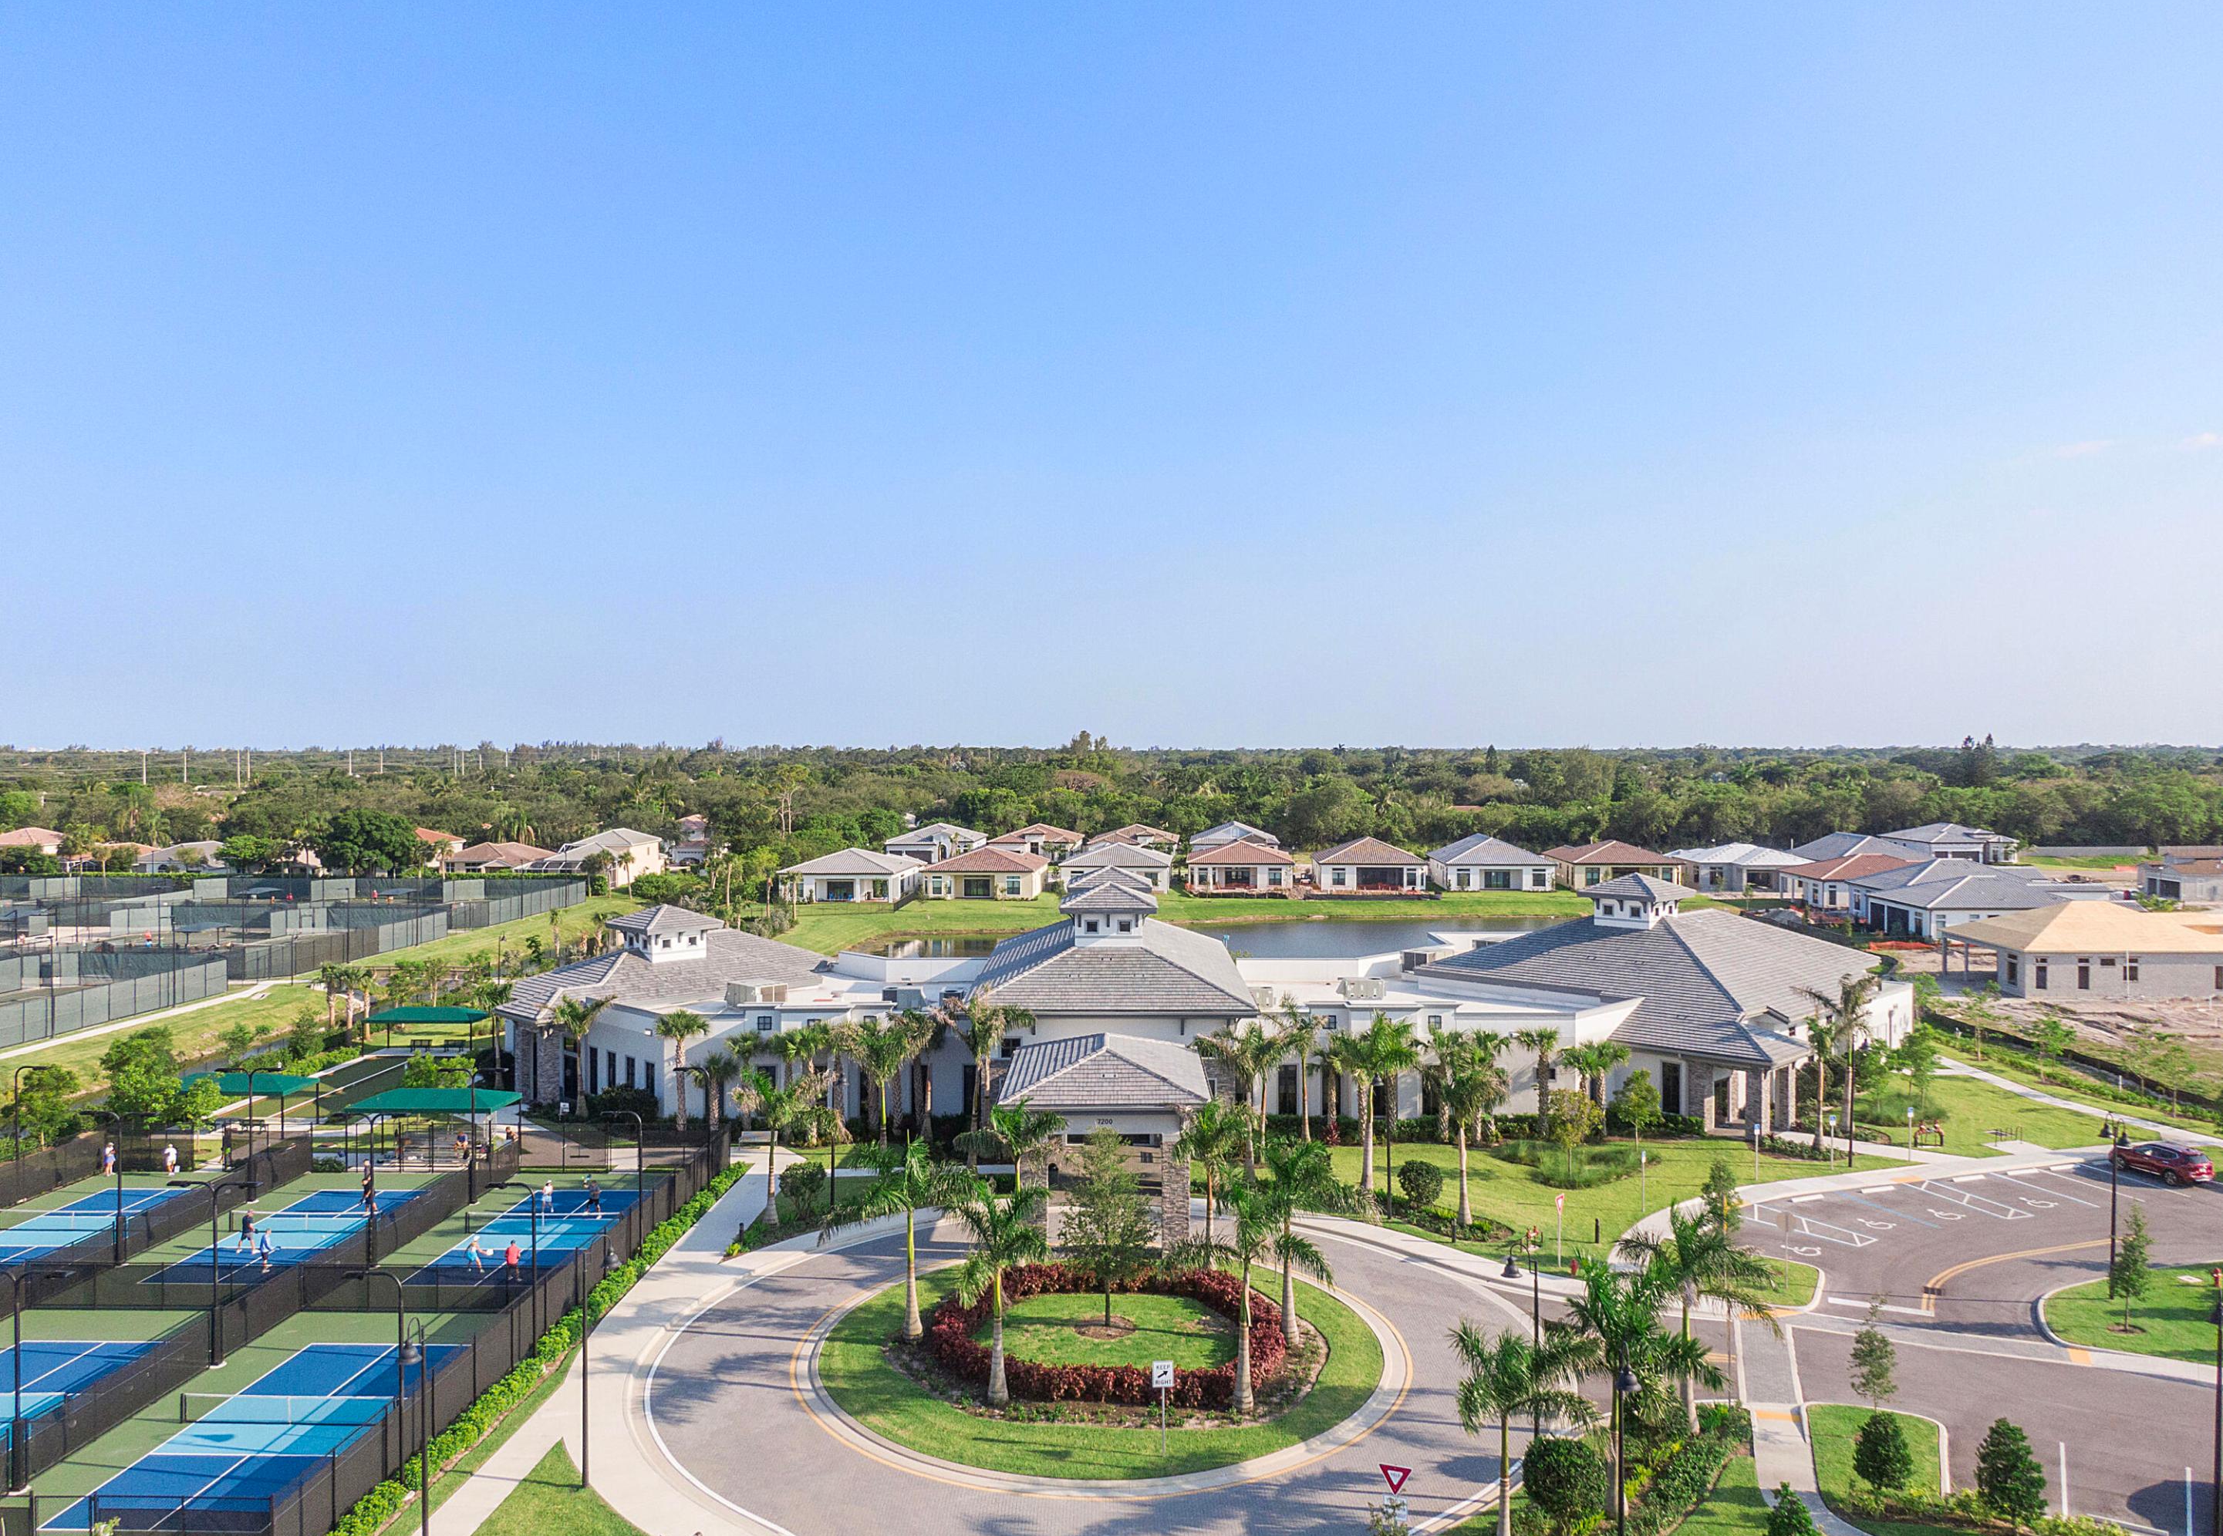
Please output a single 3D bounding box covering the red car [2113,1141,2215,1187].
[{"bbox_3d":[51.866,19.359,76.015,1.900,1.680,4.750,0,1,-14],"label":"red car"}]

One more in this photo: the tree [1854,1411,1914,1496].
[{"bbox_3d":[22.084,19.507,44.012,1.552,2.283,1.552,0,1,0],"label":"tree"}]

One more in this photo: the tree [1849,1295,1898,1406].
[{"bbox_3d":[23.811,18.598,47.987,1.550,4.540,1.550,0,1,0],"label":"tree"}]

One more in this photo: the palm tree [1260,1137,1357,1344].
[{"bbox_3d":[6.977,17.045,55.522,3.700,7.450,3.600,0,1,0],"label":"palm tree"}]

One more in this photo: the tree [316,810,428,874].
[{"bbox_3d":[-115.339,12.202,240.424,15.626,11.386,14.063,0,1,0],"label":"tree"}]

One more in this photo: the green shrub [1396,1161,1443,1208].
[{"bbox_3d":[14.032,18.894,70.008,1.950,2.000,1.950,0,1,0],"label":"green shrub"}]

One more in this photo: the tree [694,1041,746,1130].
[{"bbox_3d":[-20.930,17.268,81.765,2.600,4.750,2.600,0,1,0],"label":"tree"}]

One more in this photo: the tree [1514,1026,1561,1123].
[{"bbox_3d":[22.610,16.773,81.673,2.400,5.700,2.400,0,1,0],"label":"tree"}]

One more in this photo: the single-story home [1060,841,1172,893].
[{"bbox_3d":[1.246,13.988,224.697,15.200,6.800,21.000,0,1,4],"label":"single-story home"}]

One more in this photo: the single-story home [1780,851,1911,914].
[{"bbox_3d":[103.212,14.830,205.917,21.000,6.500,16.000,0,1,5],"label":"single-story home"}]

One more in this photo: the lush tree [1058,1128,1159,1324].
[{"bbox_3d":[-0.097,17.022,57.246,3.750,7.300,3.560,0,1,0],"label":"lush tree"}]

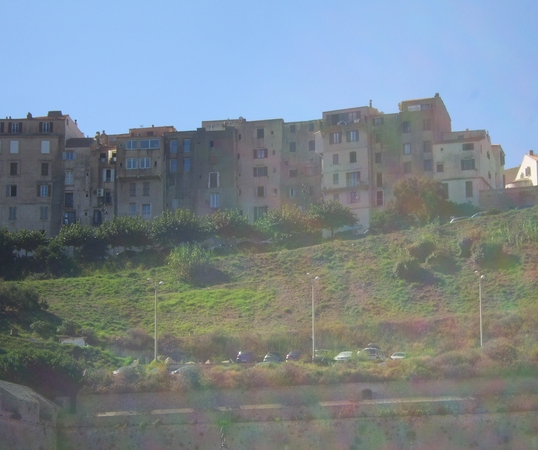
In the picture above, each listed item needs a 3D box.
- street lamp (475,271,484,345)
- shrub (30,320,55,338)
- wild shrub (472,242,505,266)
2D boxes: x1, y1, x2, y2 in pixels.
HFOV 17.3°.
[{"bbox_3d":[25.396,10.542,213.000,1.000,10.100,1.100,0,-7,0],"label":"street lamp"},{"bbox_3d":[-28.056,13.006,219.000,3.100,2.400,2.800,0,-7,0],"label":"shrub"},{"bbox_3d":[29.661,3.869,240.000,4.200,3.400,3.800,0,-7,0],"label":"wild shrub"}]

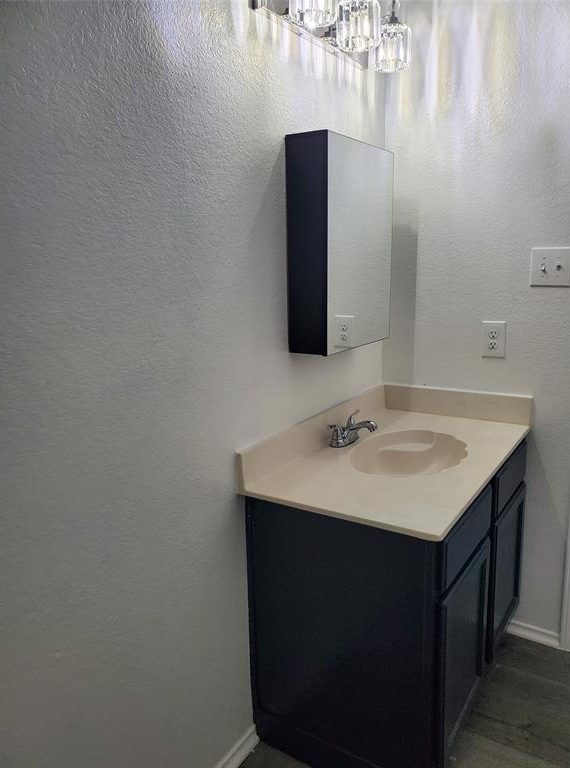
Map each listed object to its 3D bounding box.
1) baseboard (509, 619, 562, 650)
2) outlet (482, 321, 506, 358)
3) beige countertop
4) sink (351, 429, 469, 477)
[{"bbox_3d":[0.904,0.914,2.123,0.192,0.062,0.013,6,14,33],"label":"baseboard"},{"bbox_3d":[0.724,-0.152,1.998,0.079,0.125,0.008,6,14,33],"label":"outlet"},{"bbox_3d":[0.359,0.169,1.745,0.548,0.114,0.942,6,14,33],"label":"beige countertop"},{"bbox_3d":[0.385,0.270,1.777,0.325,0.130,0.470,6,14,33],"label":"sink"}]

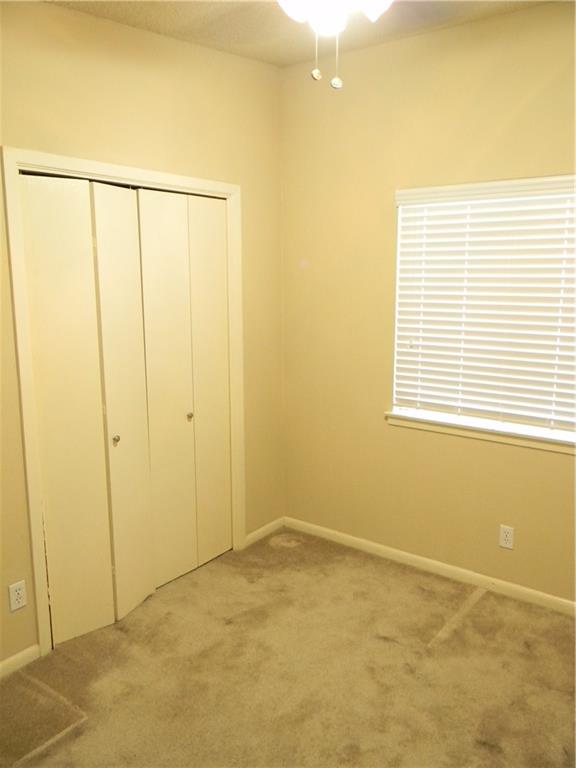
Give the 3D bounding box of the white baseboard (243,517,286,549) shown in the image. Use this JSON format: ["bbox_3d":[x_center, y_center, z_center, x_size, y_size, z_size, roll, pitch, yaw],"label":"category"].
[{"bbox_3d":[-0.149,0.935,3.940,0.016,0.064,0.400,8,13,36],"label":"white baseboard"}]

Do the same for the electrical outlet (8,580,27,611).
[{"bbox_3d":[-1.136,0.892,2.614,0.012,0.115,0.070,8,13,36],"label":"electrical outlet"}]

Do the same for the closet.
[{"bbox_3d":[-0.687,0.096,3.059,0.110,2.030,1.200,8,13,36],"label":"closet"}]

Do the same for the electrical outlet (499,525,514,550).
[{"bbox_3d":[1.125,0.790,3.193,0.070,0.115,0.012,8,13,36],"label":"electrical outlet"}]

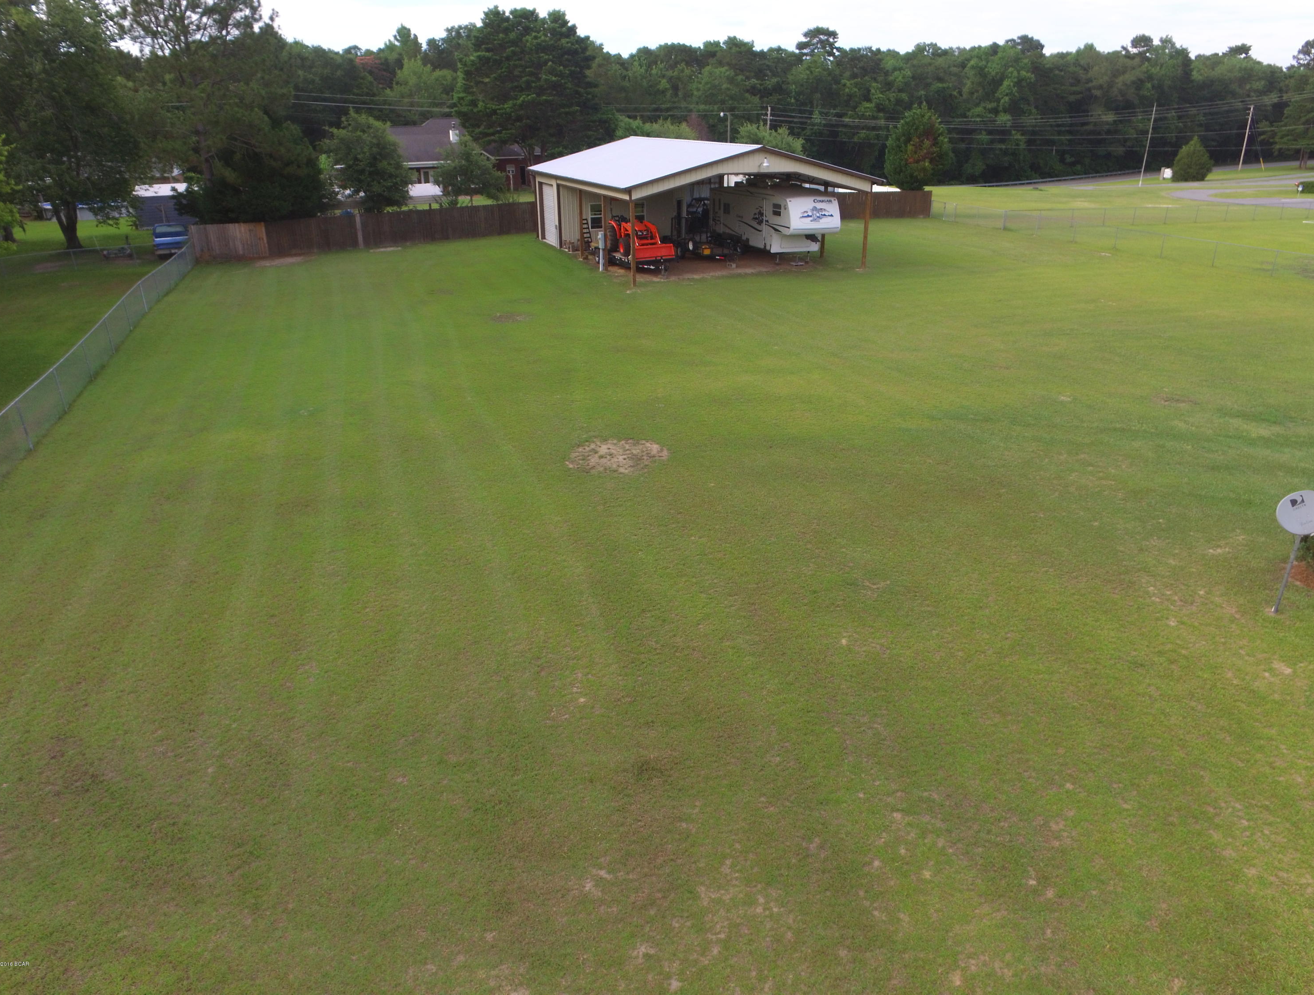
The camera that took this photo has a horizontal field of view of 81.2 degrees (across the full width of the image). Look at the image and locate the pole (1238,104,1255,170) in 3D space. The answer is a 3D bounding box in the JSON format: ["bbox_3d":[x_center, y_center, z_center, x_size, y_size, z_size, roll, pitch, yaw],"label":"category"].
[{"bbox_3d":[87.223,-53.195,113.344,0.350,8.790,0.350,0,26,0],"label":"pole"}]

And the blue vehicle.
[{"bbox_3d":[-26.289,-14.126,41.890,1.800,1.700,4.950,-13,29,-25],"label":"blue vehicle"}]

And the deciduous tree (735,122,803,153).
[{"bbox_3d":[10.592,-31.743,72.179,6.460,6.570,6.460,0,26,0],"label":"deciduous tree"}]

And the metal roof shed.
[{"bbox_3d":[1.578,-16.486,42.216,13.470,5.720,16.700,-10,28,-20],"label":"metal roof shed"}]

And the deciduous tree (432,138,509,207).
[{"bbox_3d":[-13.983,-23.724,57.008,5.450,5.550,5.450,0,26,0],"label":"deciduous tree"}]

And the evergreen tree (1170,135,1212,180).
[{"bbox_3d":[65.086,-41.267,93.343,4.240,5.050,4.240,0,26,0],"label":"evergreen tree"}]

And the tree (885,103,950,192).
[{"bbox_3d":[25.017,-33.227,73.688,6.060,7.930,6.060,0,26,0],"label":"tree"}]

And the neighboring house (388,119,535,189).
[{"bbox_3d":[-22.695,-35.752,79.852,19.810,6.870,12.120,-13,29,-25],"label":"neighboring house"}]

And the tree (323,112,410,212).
[{"bbox_3d":[-20.105,-22.692,53.016,5.660,7.220,5.660,0,26,0],"label":"tree"}]

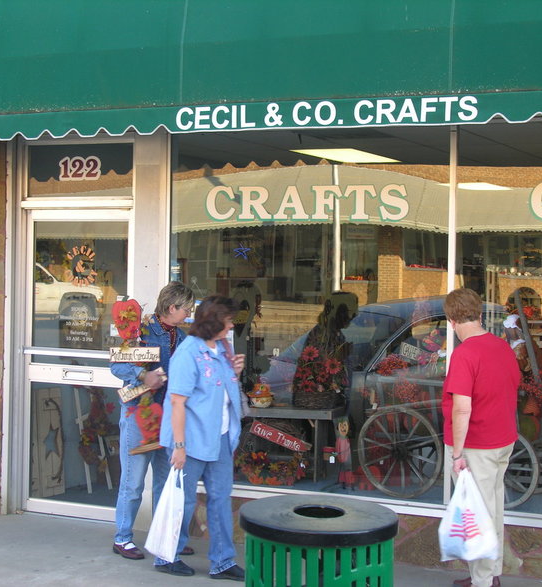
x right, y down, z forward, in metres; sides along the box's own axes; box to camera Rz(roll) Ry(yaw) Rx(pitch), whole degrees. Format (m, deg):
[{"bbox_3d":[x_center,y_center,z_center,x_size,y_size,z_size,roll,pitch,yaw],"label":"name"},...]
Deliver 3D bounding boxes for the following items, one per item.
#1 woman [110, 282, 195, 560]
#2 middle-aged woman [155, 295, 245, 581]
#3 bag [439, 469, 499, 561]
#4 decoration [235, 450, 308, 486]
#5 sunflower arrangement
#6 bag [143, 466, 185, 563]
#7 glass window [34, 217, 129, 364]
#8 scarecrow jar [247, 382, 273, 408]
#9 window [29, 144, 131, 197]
[{"bbox_3d":[-0.690,0.745,7.962,0.440,1.640,0.520,2,1,37],"label":"woman"},{"bbox_3d":[-0.379,0.793,7.486,0.450,1.570,0.490,2,1,38],"label":"middle-aged woman"},{"bbox_3d":[1.066,1.187,7.170,0.310,0.490,0.180,1,1,7],"label":"bag"},{"bbox_3d":[0.014,1.109,8.703,0.480,0.230,0.280,2,1,21],"label":"decoration"},{"bbox_3d":[0.324,0.508,8.919,0.370,0.330,0.280,1,1,18],"label":"sunflower arrangement"},{"bbox_3d":[-0.585,1.203,7.270,0.235,0.510,0.140,2,1,34],"label":"bag"},{"bbox_3d":[-1.314,-0.002,9.105,0.780,0.994,0.050,2,1,27],"label":"glass window"},{"bbox_3d":[-0.060,0.670,8.846,0.165,0.168,0.150,1,1,0],"label":"scarecrow jar"},{"bbox_3d":[-1.301,-0.837,9.096,0.870,0.365,0.050,2,1,27],"label":"window"}]

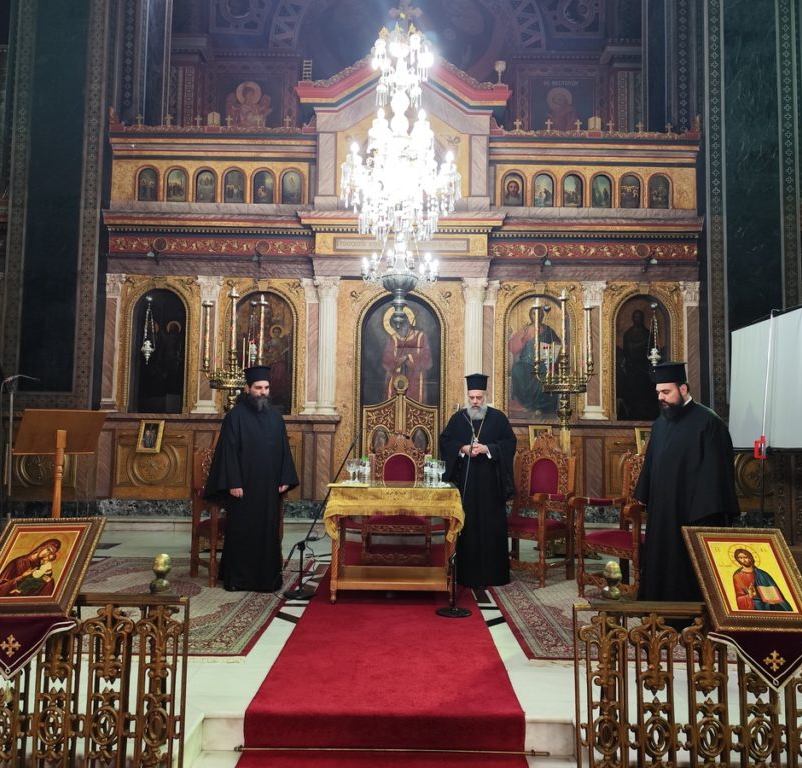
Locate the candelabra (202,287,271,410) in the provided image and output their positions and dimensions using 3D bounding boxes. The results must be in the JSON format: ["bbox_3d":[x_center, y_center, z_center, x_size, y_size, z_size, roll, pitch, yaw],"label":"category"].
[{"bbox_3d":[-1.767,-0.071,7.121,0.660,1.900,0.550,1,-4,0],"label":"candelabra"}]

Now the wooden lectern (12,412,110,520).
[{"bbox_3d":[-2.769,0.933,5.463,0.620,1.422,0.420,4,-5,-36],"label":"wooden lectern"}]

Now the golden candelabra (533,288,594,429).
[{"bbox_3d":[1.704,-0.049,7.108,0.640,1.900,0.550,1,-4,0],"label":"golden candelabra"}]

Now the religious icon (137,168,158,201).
[{"bbox_3d":[-3.338,-2.624,8.960,0.264,0.438,0.050,1,-4,0],"label":"religious icon"}]

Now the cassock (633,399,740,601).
[{"bbox_3d":[1.942,0.844,4.648,0.700,1.506,0.480,-2,-5,38],"label":"cassock"}]

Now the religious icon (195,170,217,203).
[{"bbox_3d":[-2.660,-2.701,9.304,0.301,0.447,0.050,1,-4,0],"label":"religious icon"}]

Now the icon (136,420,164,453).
[{"bbox_3d":[-3.137,0.659,8.537,0.284,0.435,0.040,1,-31,0],"label":"icon"}]

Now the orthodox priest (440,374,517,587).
[{"bbox_3d":[0.695,0.827,6.027,0.680,1.820,0.480,1,-4,5],"label":"orthodox priest"}]

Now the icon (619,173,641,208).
[{"bbox_3d":[3.139,-2.633,9.306,0.301,0.475,0.050,1,-4,0],"label":"icon"}]

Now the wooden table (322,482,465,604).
[{"bbox_3d":[-0.053,1.193,5.209,1.056,0.847,0.675,1,-4,0],"label":"wooden table"}]

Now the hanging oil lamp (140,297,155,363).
[{"bbox_3d":[-3.290,-0.714,8.829,0.195,0.902,0.195,1,-4,0],"label":"hanging oil lamp"}]

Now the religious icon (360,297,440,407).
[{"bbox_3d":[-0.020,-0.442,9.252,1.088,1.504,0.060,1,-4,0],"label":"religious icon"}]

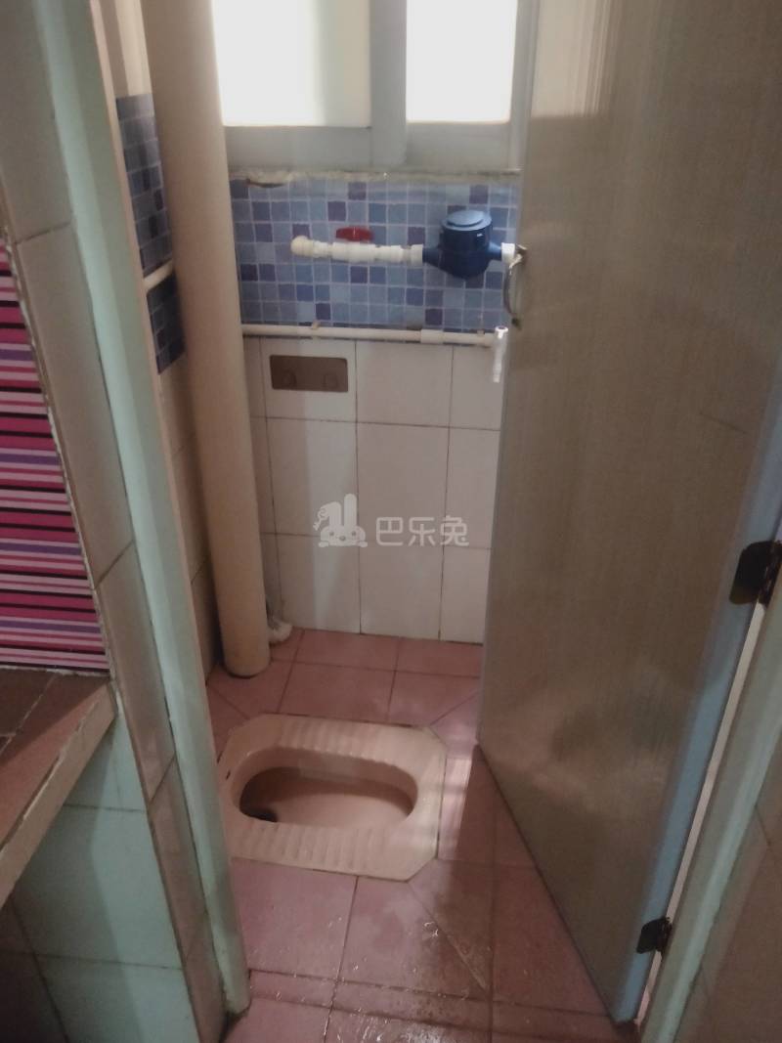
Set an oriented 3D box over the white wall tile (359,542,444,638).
[{"bbox_3d":[0.025,0.170,1.869,0.202,0.284,0.010,4,31,6],"label":"white wall tile"}]

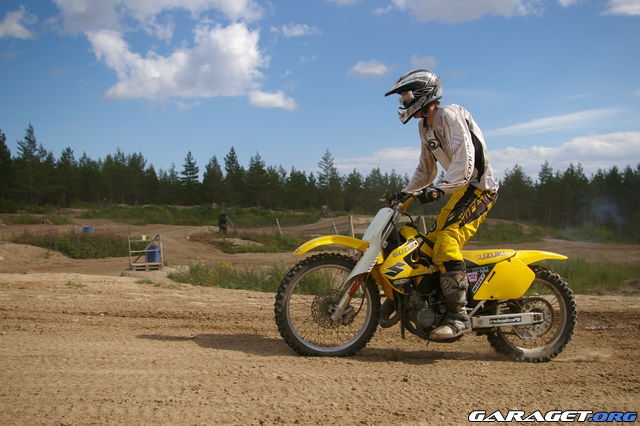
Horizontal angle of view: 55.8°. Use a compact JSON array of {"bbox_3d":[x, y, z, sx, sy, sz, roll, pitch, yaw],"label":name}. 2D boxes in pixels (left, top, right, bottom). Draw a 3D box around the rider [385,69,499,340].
[{"bbox_3d":[0.825,-0.080,4.110,0.770,1.820,0.720,0,0,-12],"label":"rider"}]

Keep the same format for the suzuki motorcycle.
[{"bbox_3d":[0.775,0.430,4.125,2.140,1.140,0.800,4,0,-8],"label":"suzuki motorcycle"}]

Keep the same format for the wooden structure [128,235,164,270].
[{"bbox_3d":[-6.850,1.560,24.000,1.200,1.420,0.850,0,0,0],"label":"wooden structure"}]

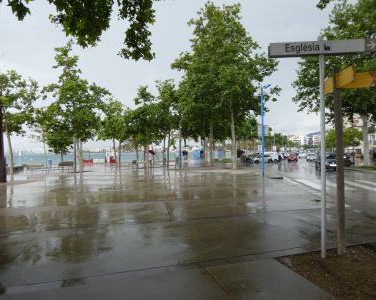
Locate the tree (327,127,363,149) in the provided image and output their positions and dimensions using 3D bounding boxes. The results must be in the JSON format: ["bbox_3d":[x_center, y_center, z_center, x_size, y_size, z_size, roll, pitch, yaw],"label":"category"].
[{"bbox_3d":[23.139,-1.109,41.000,5.000,4.900,5.000,-1,0,0],"label":"tree"}]

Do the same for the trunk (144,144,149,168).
[{"bbox_3d":[-4.190,0.656,28.000,0.340,2.450,0.340,-1,0,0],"label":"trunk"}]

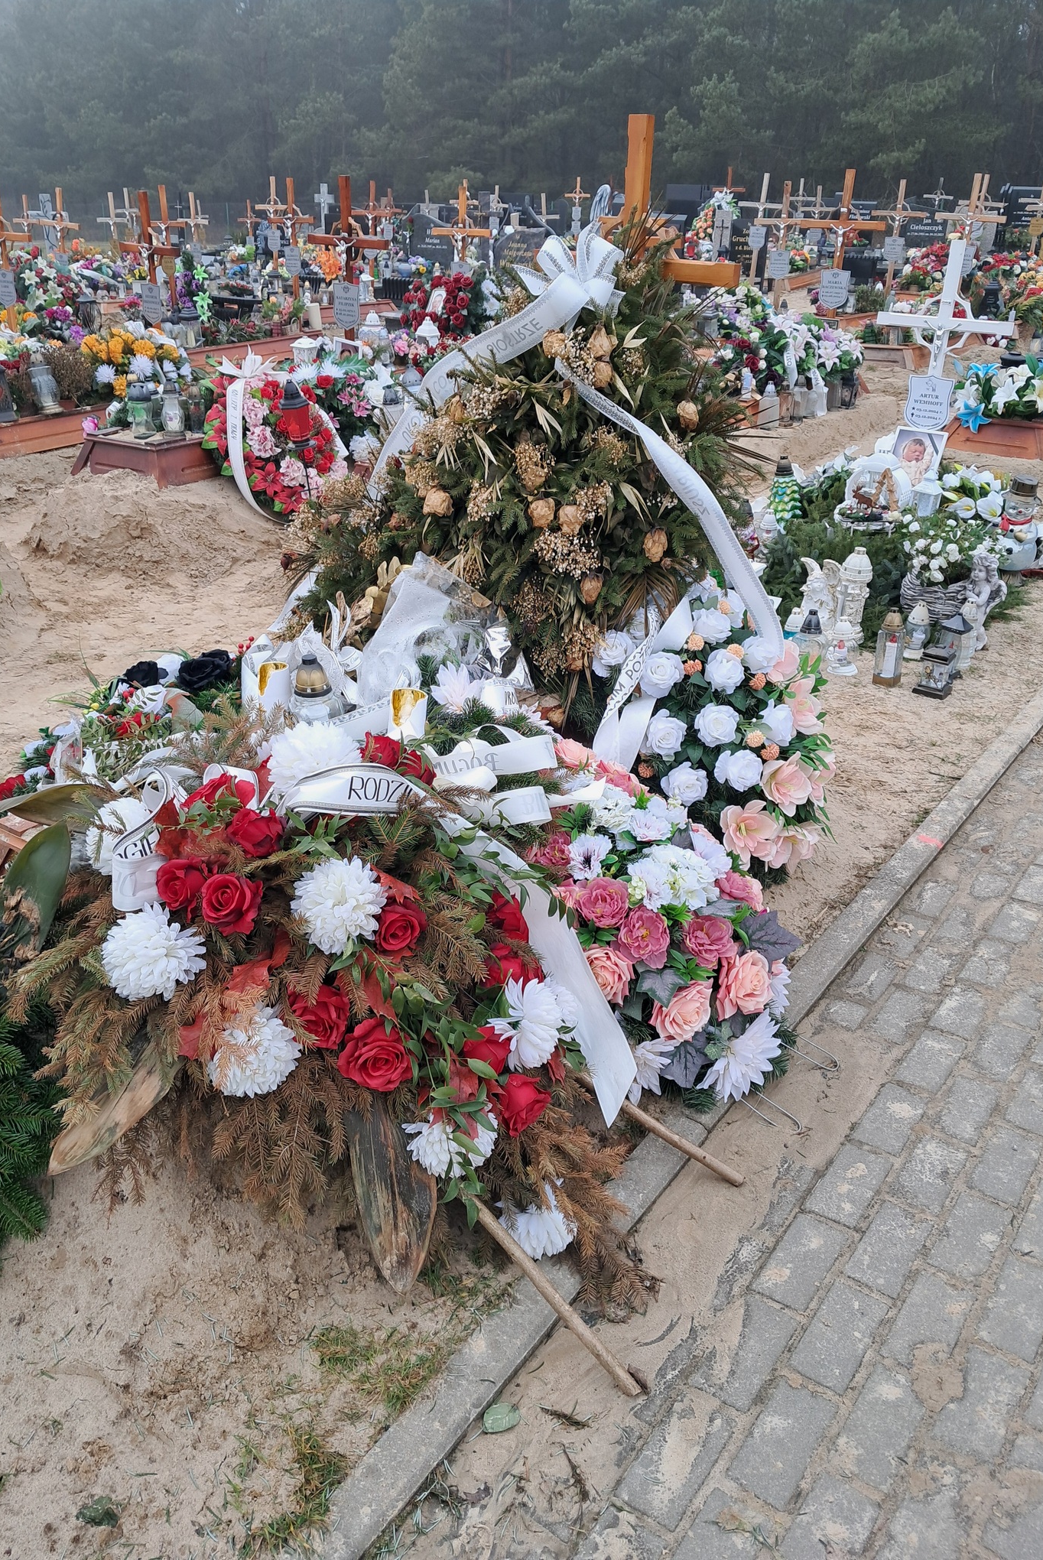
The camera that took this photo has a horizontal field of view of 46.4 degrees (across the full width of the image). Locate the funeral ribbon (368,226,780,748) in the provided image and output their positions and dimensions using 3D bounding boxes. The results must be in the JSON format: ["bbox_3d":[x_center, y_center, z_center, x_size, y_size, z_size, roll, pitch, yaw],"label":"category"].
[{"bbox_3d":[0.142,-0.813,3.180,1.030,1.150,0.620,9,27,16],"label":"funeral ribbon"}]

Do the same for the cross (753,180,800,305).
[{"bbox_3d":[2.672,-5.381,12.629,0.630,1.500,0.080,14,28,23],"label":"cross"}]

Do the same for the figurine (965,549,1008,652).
[{"bbox_3d":[1.665,-0.641,4.361,0.150,0.340,0.150,-12,29,-25],"label":"figurine"}]

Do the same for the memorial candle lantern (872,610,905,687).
[{"bbox_3d":[1.252,-0.450,4.135,0.075,0.250,0.075,25,34,39],"label":"memorial candle lantern"}]

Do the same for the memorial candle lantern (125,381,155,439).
[{"bbox_3d":[-2.117,-2.062,6.760,0.140,0.265,0.140,14,28,23],"label":"memorial candle lantern"}]

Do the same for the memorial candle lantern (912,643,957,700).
[{"bbox_3d":[1.368,-0.362,4.014,0.110,0.160,0.110,21,32,35],"label":"memorial candle lantern"}]

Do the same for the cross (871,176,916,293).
[{"bbox_3d":[4.856,-6.943,15.953,0.700,1.580,0.100,18,30,31],"label":"cross"}]

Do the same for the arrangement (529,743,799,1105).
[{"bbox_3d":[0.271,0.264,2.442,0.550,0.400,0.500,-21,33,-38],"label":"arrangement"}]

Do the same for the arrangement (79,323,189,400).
[{"bbox_3d":[-2.201,-2.346,6.900,0.580,0.460,0.380,10,27,18],"label":"arrangement"}]

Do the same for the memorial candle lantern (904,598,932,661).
[{"bbox_3d":[1.428,-0.540,4.381,0.085,0.205,0.085,14,28,23],"label":"memorial candle lantern"}]

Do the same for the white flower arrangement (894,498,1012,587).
[{"bbox_3d":[1.687,-0.937,4.782,0.380,0.240,0.300,14,28,23],"label":"white flower arrangement"}]

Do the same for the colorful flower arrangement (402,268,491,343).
[{"bbox_3d":[-0.696,-4.363,11.300,0.750,0.680,0.420,15,29,27],"label":"colorful flower arrangement"}]

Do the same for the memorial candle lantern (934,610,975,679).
[{"bbox_3d":[1.510,-0.477,4.246,0.090,0.215,0.090,22,32,35],"label":"memorial candle lantern"}]

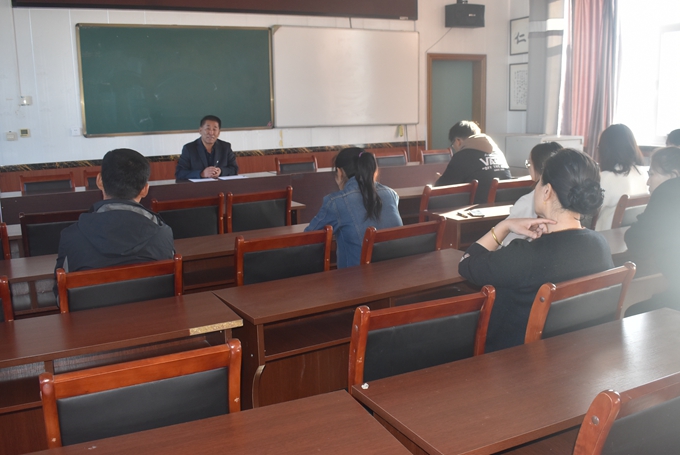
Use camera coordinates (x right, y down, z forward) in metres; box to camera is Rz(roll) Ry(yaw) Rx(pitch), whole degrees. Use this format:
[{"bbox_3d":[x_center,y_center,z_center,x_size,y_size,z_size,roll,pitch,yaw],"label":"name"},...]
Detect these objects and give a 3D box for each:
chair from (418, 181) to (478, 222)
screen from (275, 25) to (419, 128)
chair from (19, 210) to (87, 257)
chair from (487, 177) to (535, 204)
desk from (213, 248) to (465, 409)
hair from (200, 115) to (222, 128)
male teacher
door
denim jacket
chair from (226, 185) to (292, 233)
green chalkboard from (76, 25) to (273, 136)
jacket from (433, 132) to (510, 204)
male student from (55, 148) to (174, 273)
[{"bbox_3d":[0.651,0.087,4.664,0.455,0.885,0.520,-7,13,-28],"label":"chair"},{"bbox_3d":[0.122,-1.856,8.010,1.944,1.174,0.030,-5,11,-21],"label":"screen"},{"bbox_3d":[-1.664,0.345,3.932,0.470,0.970,0.550,-6,11,-27],"label":"chair"},{"bbox_3d":[1.195,0.054,4.922,0.450,0.920,0.530,-7,12,-28],"label":"chair"},{"bbox_3d":[0.151,0.594,2.950,1.350,0.750,0.410,-7,12,-30],"label":"desk"},{"bbox_3d":[-1.185,-0.966,5.930,0.180,0.145,0.200,-5,11,-18],"label":"hair"},{"bbox_3d":[-1.190,-0.382,6.053,0.600,1.320,0.720,-7,13,-28],"label":"male teacher"},{"bbox_3d":[1.561,-1.318,8.721,0.980,2.020,0.120,-7,13,-28],"label":"door"},{"bbox_3d":[0.065,0.057,3.262,0.450,0.630,0.460,-7,12,-30],"label":"denim jacket"},{"bbox_3d":[-0.618,0.164,4.589,0.450,0.920,0.530,-6,12,-24],"label":"chair"},{"bbox_3d":[-1.790,-1.666,7.284,2.112,1.174,0.040,-5,11,-21],"label":"green chalkboard"},{"bbox_3d":[0.976,-0.346,4.807,0.640,0.670,0.520,-7,13,-28],"label":"jacket"},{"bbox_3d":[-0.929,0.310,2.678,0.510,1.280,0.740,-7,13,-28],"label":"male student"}]

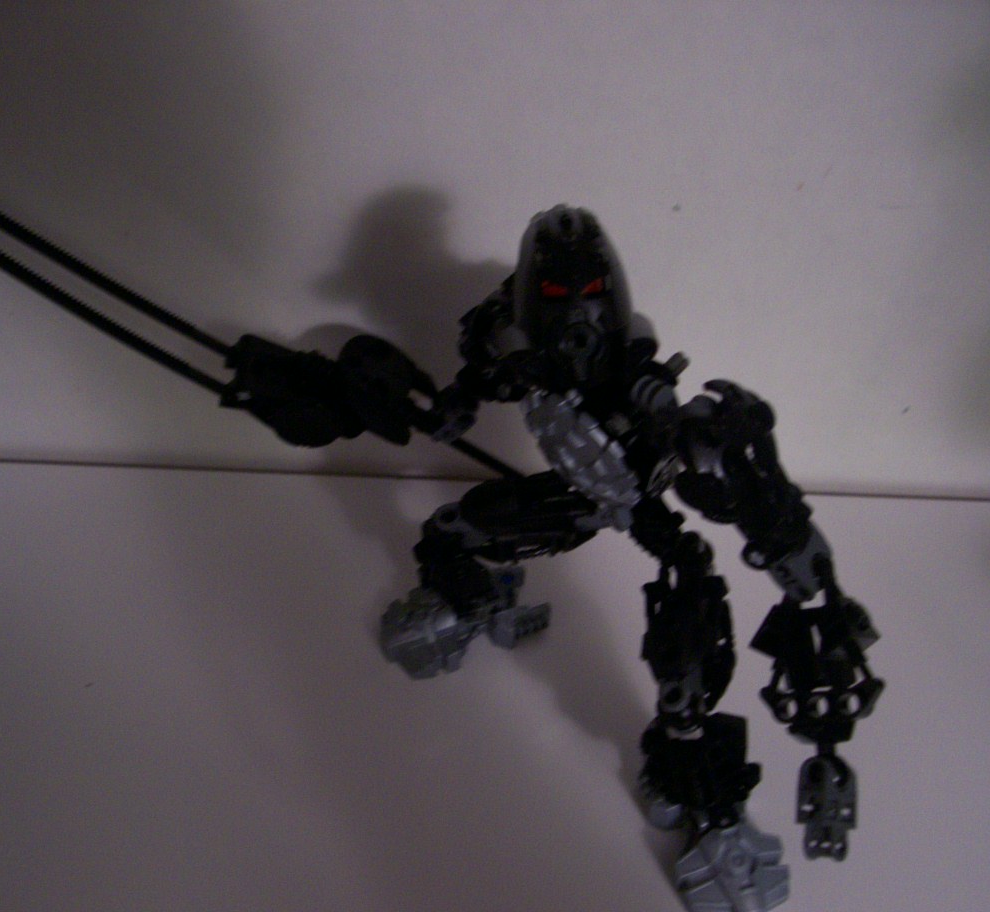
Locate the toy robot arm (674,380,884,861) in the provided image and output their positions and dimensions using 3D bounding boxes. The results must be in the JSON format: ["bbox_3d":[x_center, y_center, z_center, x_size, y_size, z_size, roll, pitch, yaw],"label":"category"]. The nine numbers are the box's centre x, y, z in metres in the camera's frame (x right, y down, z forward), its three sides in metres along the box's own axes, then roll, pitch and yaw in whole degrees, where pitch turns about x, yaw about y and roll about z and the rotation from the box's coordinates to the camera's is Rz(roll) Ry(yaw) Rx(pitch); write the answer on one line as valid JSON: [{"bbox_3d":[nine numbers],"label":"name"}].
[{"bbox_3d":[0.078,0.041,0.322,0.042,0.040,0.134,-7,67,0],"label":"toy robot arm"}]

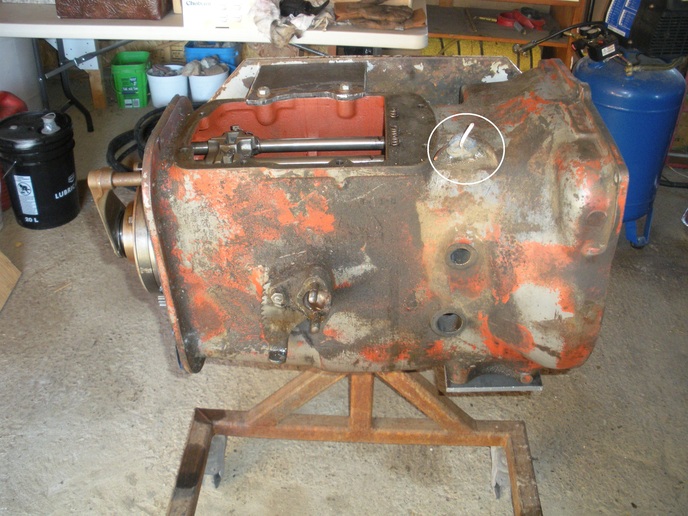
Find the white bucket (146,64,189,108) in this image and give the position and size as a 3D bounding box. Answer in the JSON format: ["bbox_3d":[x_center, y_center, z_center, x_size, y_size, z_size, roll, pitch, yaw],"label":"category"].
[{"bbox_3d":[-1.003,-0.972,4.069,0.230,0.195,0.230,1,32,-1],"label":"white bucket"}]

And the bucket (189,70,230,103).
[{"bbox_3d":[-0.775,-0.985,4.096,0.230,0.195,0.230,1,32,-1],"label":"bucket"}]

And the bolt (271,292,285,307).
[{"bbox_3d":[-0.111,0.069,1.195,0.020,0.019,0.015,2,32,0],"label":"bolt"}]

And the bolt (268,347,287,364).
[{"bbox_3d":[-0.115,0.169,1.235,0.029,0.025,0.022,2,32,0],"label":"bolt"}]

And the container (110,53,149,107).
[{"bbox_3d":[-1.193,-1.008,4.064,0.200,0.260,0.235,-3,33,-7],"label":"container"}]

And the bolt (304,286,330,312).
[{"bbox_3d":[-0.042,0.067,1.160,0.038,0.036,0.032,2,32,0],"label":"bolt"}]

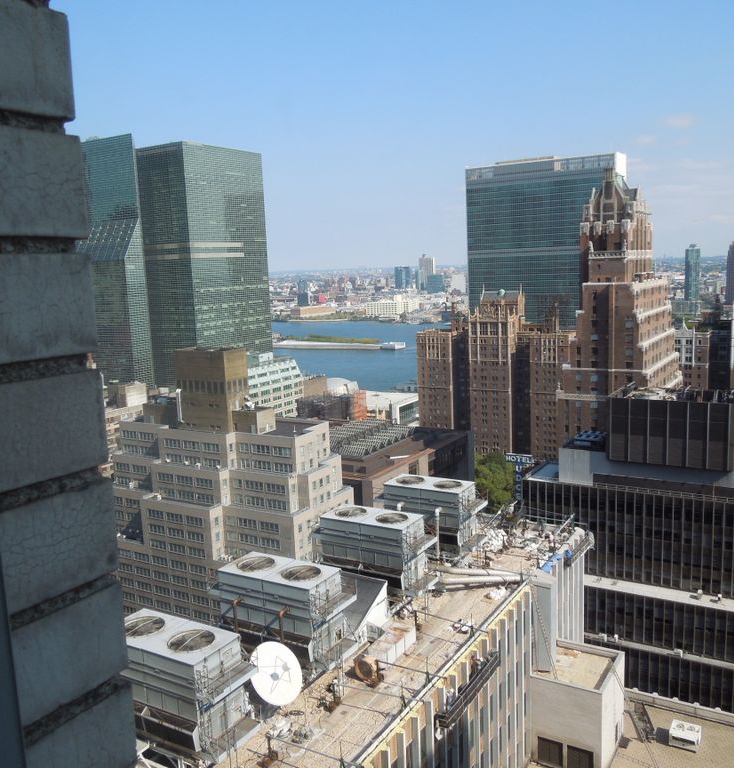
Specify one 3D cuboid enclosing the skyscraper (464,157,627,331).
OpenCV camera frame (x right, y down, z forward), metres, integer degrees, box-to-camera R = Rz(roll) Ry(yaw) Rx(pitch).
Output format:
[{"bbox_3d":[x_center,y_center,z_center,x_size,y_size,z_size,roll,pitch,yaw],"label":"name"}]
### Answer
[{"bbox_3d":[104.760,-51.730,439.960,86.700,154.000,22.000,3,10,31],"label":"skyscraper"}]

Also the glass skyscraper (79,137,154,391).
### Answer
[{"bbox_3d":[-102.440,-23.900,316.380,36.700,154.000,28.400,3,10,31],"label":"glass skyscraper"}]

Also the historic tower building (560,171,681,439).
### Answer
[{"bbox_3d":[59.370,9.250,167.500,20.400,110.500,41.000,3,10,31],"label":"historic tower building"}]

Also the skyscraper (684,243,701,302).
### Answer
[{"bbox_3d":[556.150,-177.360,1262.300,20.500,117.500,28.000,0,9,15],"label":"skyscraper"}]

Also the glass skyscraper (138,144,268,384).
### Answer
[{"bbox_3d":[-74.360,-30.990,353.640,30.200,154.000,51.500,3,10,31],"label":"glass skyscraper"}]

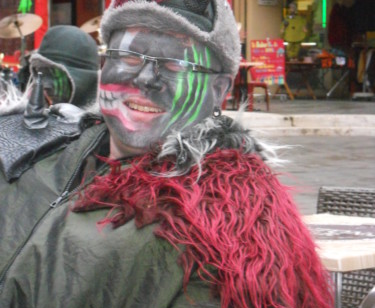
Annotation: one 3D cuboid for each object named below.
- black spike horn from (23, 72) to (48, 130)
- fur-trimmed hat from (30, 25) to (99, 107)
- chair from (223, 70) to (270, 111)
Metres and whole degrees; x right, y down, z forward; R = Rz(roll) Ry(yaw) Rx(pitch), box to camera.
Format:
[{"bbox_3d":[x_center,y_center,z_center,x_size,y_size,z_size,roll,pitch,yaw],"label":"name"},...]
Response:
[{"bbox_3d":[-0.223,-0.079,2.300,0.038,0.084,0.038,2,2,0],"label":"black spike horn"},{"bbox_3d":[-0.363,-0.255,4.600,0.240,0.270,0.200,-3,5,-41],"label":"fur-trimmed hat"},{"bbox_3d":[0.931,-1.047,24.200,0.520,0.800,0.500,3,5,37],"label":"chair"}]

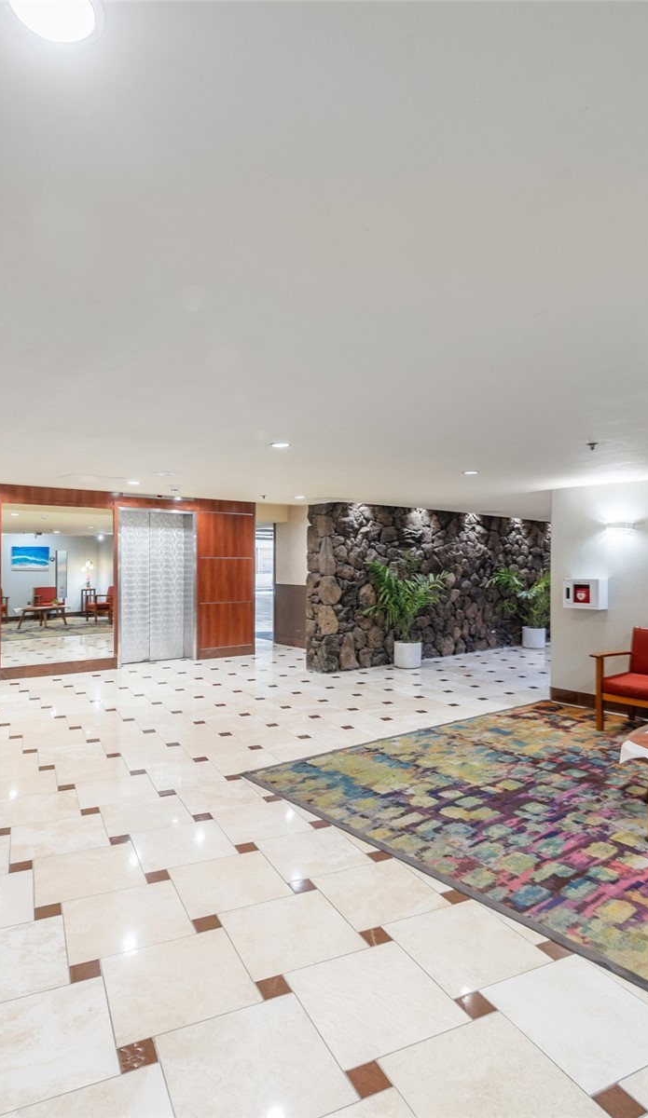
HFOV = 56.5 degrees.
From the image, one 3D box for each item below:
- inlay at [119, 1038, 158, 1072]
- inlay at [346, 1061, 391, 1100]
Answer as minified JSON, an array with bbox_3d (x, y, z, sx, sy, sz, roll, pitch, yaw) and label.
[{"bbox_3d":[-0.546,1.463,1.771,0.100,0.010,0.100,0,0,-24],"label":"inlay"},{"bbox_3d":[0.127,1.450,1.677,0.100,0.010,0.100,0,0,-25],"label":"inlay"}]

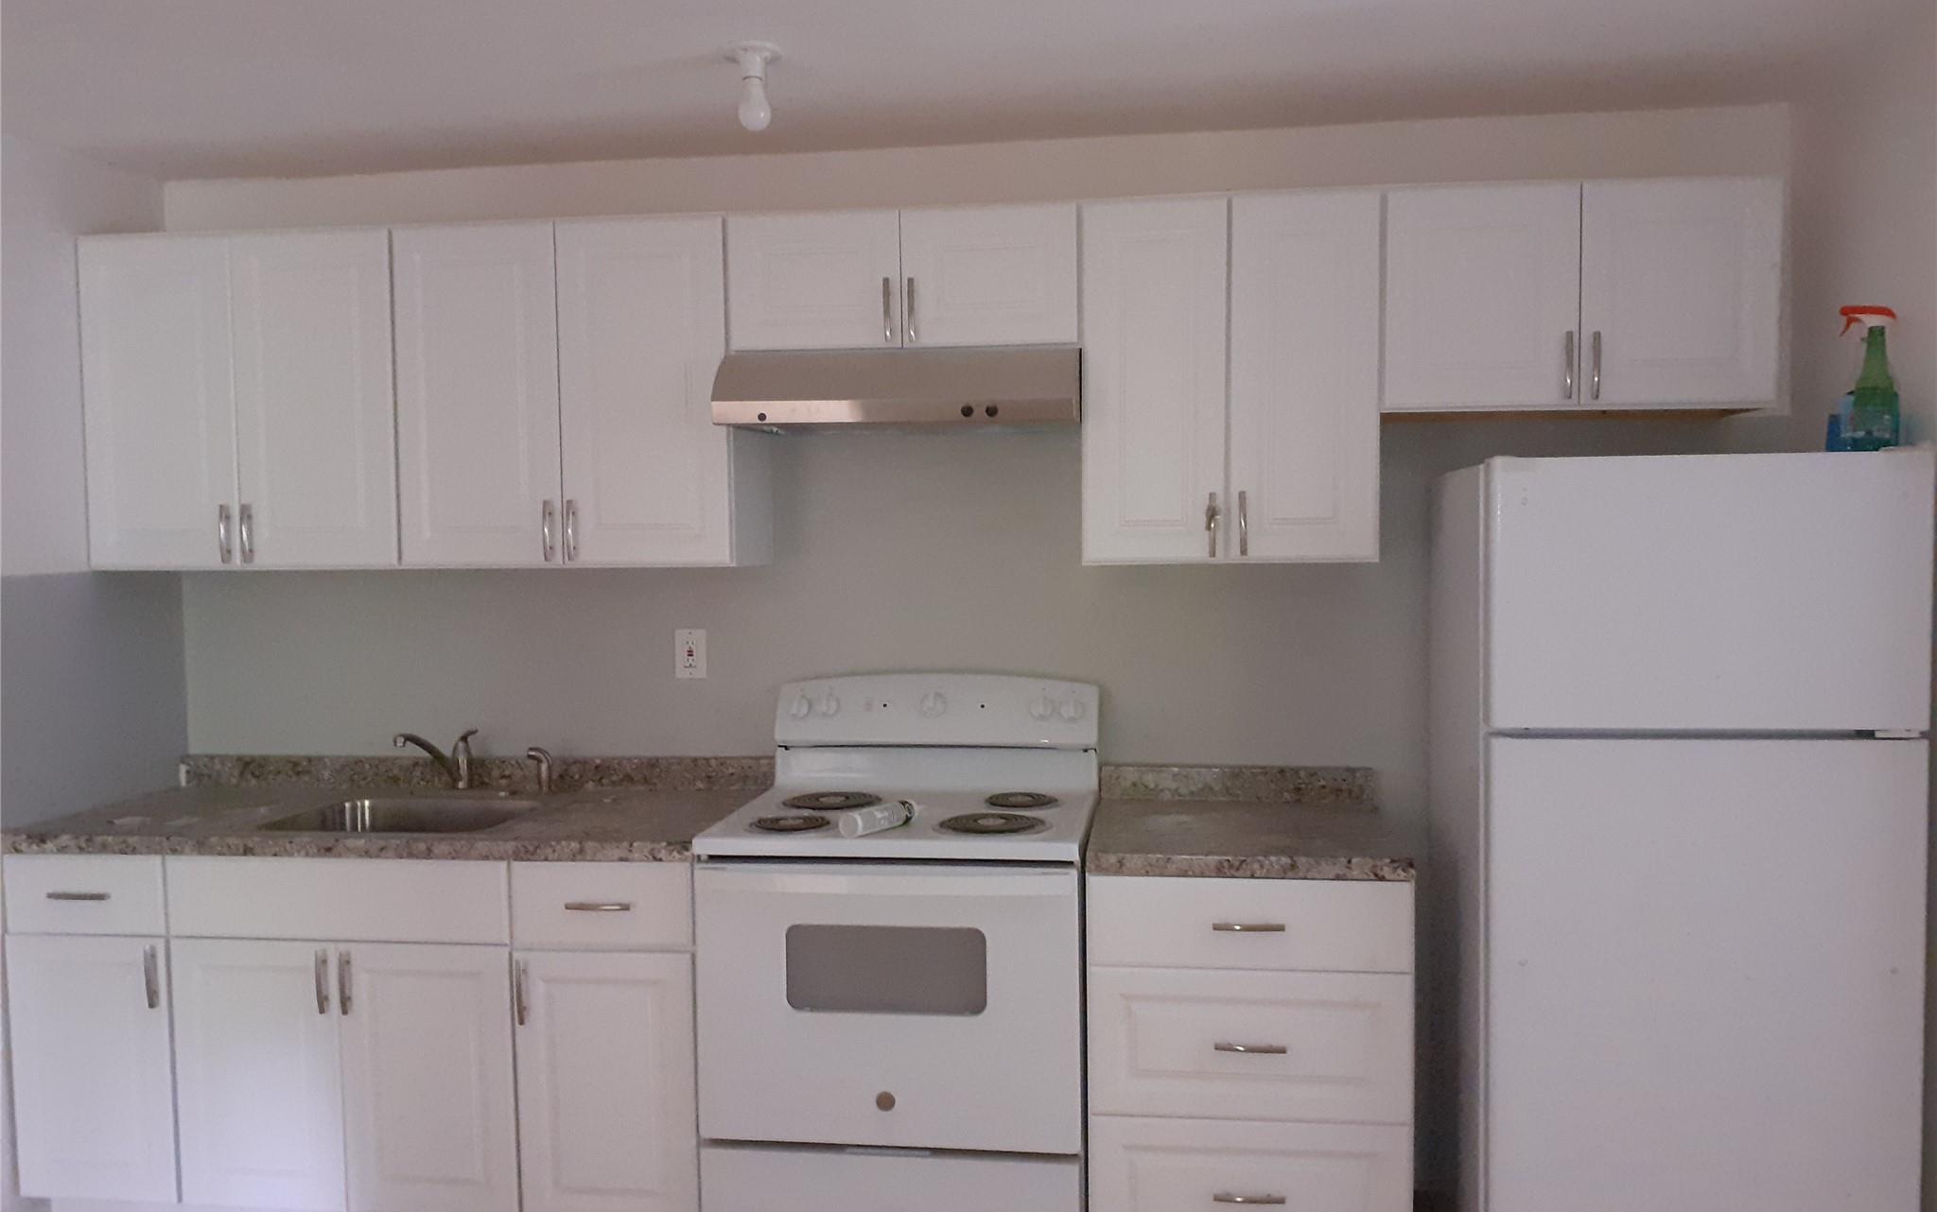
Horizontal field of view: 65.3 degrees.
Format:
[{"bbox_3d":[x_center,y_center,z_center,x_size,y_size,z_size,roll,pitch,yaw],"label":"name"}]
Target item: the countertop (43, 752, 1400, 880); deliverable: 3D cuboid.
[{"bbox_3d":[-0.573,0.444,3.315,2.921,0.114,0.645,0,3,8],"label":"countertop"}]

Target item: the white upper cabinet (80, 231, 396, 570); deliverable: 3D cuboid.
[{"bbox_3d":[-1.628,-0.465,3.567,0.758,0.753,0.335,0,3,8],"label":"white upper cabinet"}]

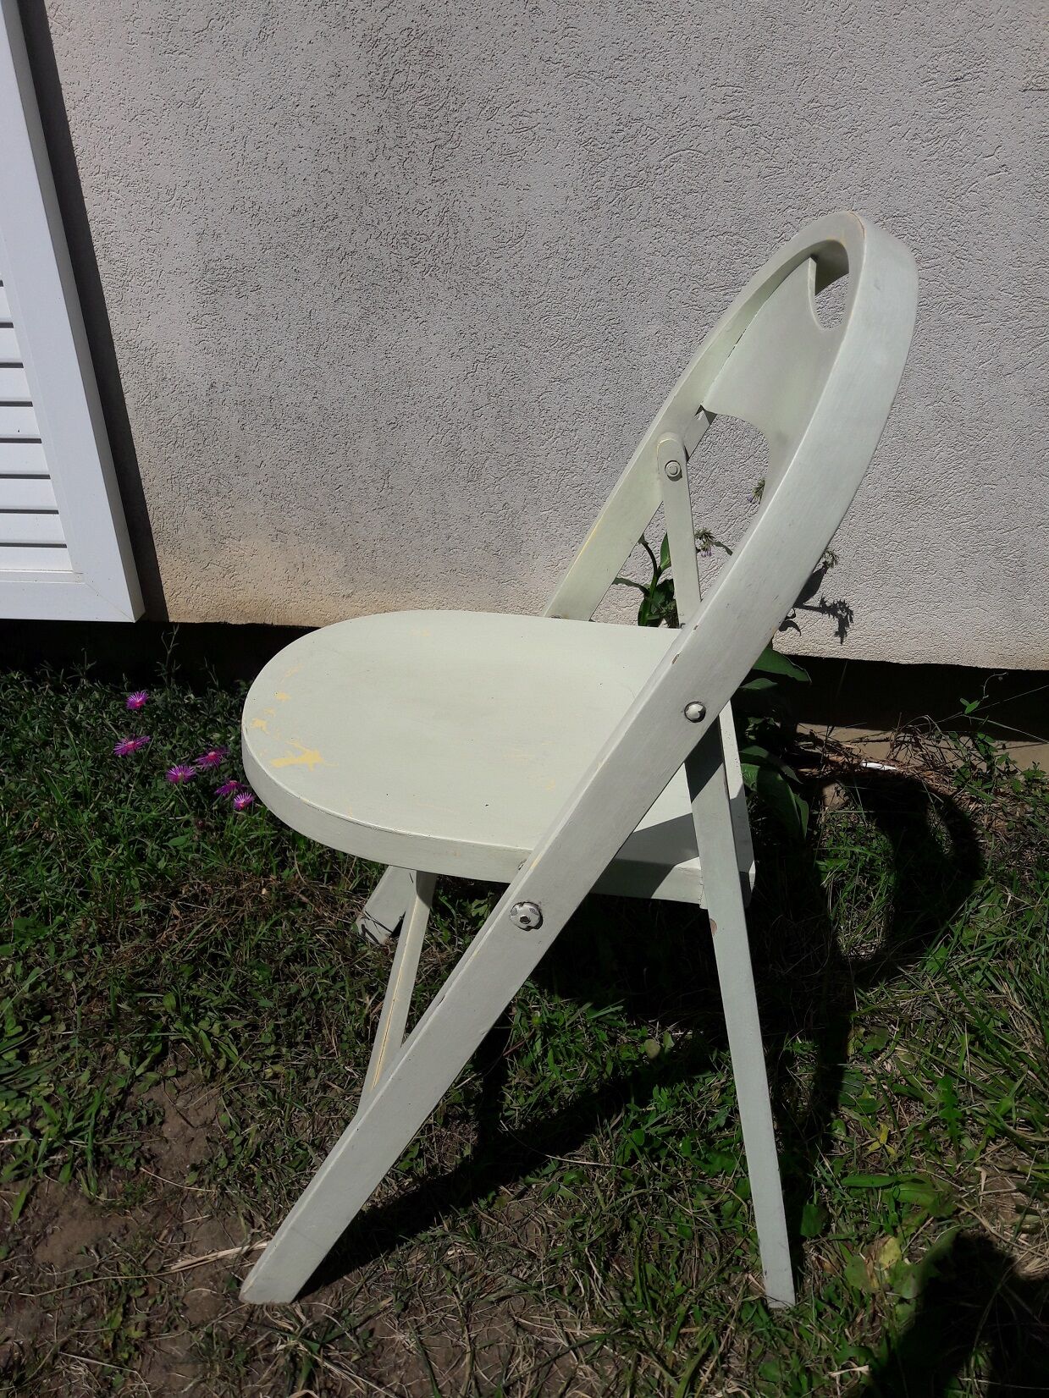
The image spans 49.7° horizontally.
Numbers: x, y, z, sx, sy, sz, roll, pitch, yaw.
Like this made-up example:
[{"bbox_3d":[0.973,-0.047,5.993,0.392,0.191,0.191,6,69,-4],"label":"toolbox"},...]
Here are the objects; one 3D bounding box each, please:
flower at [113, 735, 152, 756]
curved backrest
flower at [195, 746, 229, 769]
[{"bbox_3d":[-0.531,0.063,1.530,0.048,0.019,0.048,-8,26,4],"label":"flower"},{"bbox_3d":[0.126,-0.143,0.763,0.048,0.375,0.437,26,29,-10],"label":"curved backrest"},{"bbox_3d":[-0.415,0.077,1.500,0.045,0.020,0.045,-5,27,3],"label":"flower"}]

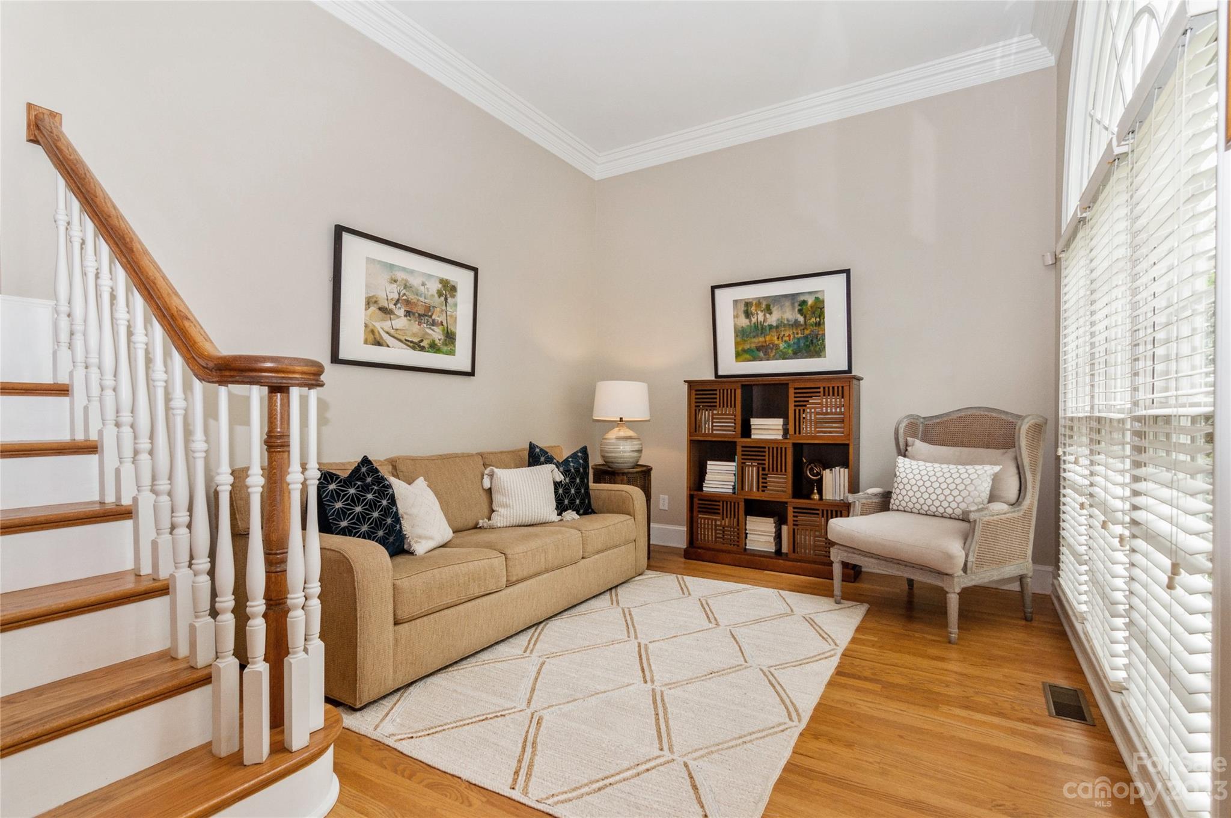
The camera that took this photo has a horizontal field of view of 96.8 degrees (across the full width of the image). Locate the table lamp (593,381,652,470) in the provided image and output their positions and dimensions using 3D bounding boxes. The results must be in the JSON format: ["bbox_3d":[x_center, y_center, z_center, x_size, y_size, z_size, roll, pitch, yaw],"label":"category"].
[{"bbox_3d":[0.052,0.122,4.327,0.449,0.685,0.449,0,0,0],"label":"table lamp"}]

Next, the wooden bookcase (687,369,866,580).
[{"bbox_3d":[1.154,0.476,4.119,1.226,1.388,0.322,0,-1,30],"label":"wooden bookcase"}]

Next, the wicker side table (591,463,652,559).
[{"bbox_3d":[0.056,0.818,4.321,0.477,0.699,0.477,0,0,0],"label":"wicker side table"}]

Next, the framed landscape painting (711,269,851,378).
[{"bbox_3d":[1.253,-0.629,4.205,1.034,0.763,0.036,0,3,29],"label":"framed landscape painting"}]

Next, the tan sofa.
[{"bbox_3d":[-0.785,0.719,3.209,0.972,0.870,2.191,0,-1,32],"label":"tan sofa"}]

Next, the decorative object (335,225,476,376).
[{"bbox_3d":[-1.241,-0.612,3.375,0.034,0.755,1.011,5,2,33],"label":"decorative object"}]

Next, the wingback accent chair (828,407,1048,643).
[{"bbox_3d":[1.814,0.582,3.141,0.814,1.164,0.746,0,-1,-29],"label":"wingback accent chair"}]

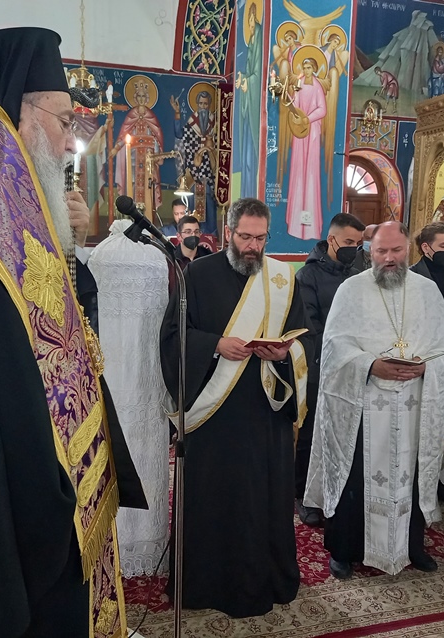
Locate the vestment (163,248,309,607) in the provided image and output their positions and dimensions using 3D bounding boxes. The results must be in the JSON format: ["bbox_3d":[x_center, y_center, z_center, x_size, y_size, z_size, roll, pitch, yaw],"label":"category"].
[{"bbox_3d":[0.052,0.361,2.791,0.617,1.807,0.506,-1,8,-17],"label":"vestment"}]

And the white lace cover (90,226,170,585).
[{"bbox_3d":[-0.455,0.372,3.017,0.385,1.690,0.385,-1,8,-17],"label":"white lace cover"}]

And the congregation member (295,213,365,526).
[{"bbox_3d":[0.648,0.287,3.537,0.496,1.782,0.364,-4,10,-35],"label":"congregation member"}]

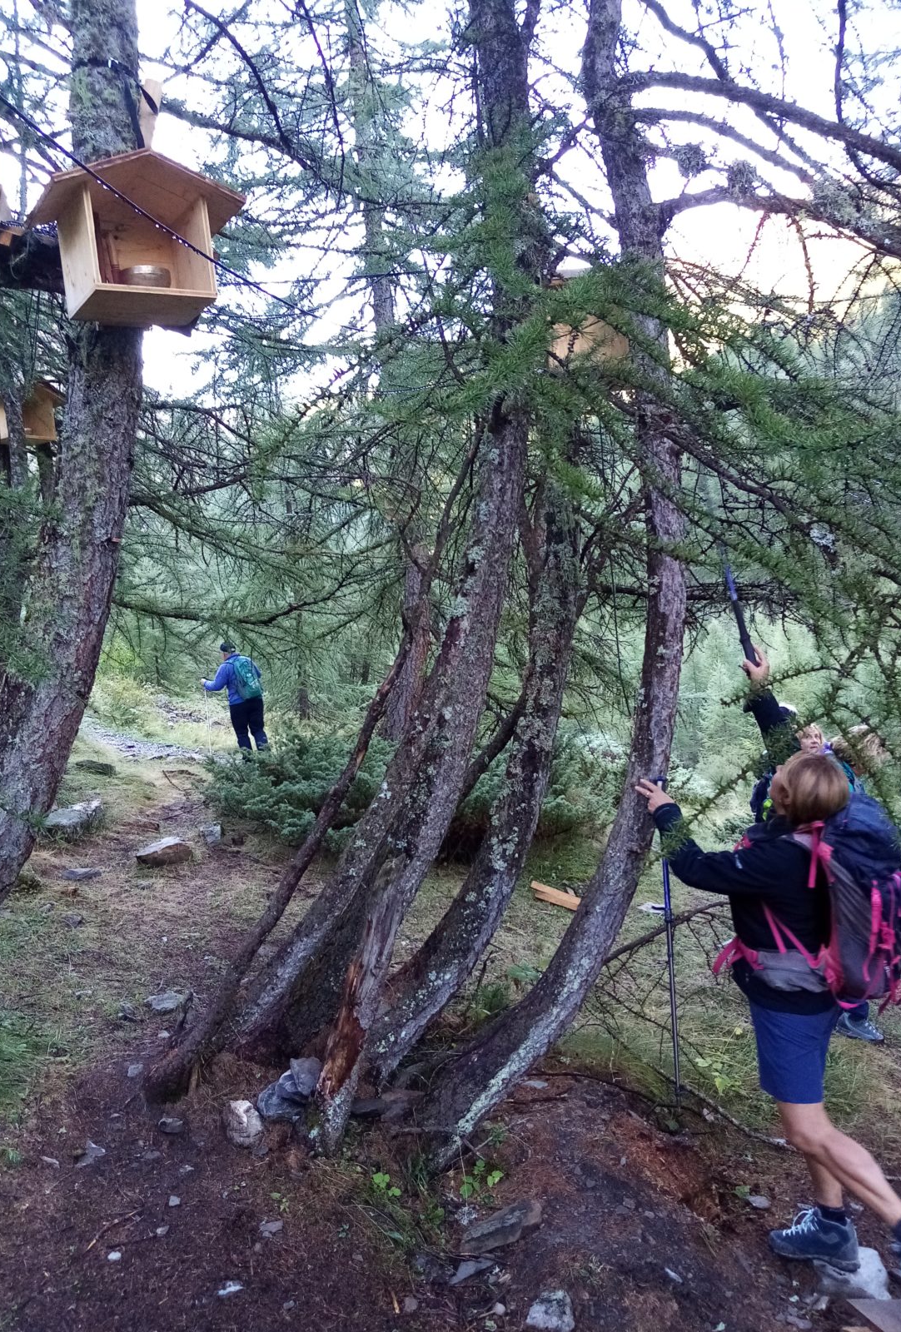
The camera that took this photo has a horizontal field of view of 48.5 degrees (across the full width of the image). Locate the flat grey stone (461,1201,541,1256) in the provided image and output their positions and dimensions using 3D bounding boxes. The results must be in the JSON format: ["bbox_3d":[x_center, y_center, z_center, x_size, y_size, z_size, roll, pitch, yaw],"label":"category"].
[{"bbox_3d":[0.144,1.563,2.790,0.235,0.065,0.100,-7,0,-34],"label":"flat grey stone"}]

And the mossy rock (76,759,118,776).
[{"bbox_3d":[-3.607,1.050,10.200,0.420,0.150,0.320,-7,0,-17],"label":"mossy rock"}]

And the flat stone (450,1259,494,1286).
[{"bbox_3d":[0.056,1.600,2.640,0.115,0.028,0.065,-7,0,-38],"label":"flat stone"}]

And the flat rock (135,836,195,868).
[{"bbox_3d":[-1.959,1.286,6.850,0.360,0.165,0.260,-7,0,-11],"label":"flat rock"}]

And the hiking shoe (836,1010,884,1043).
[{"bbox_3d":[2.210,1.955,5.400,0.280,0.125,0.105,8,5,20],"label":"hiking shoe"}]

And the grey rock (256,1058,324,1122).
[{"bbox_3d":[-0.537,1.416,3.340,0.210,0.165,0.170,-7,0,-11],"label":"grey rock"}]

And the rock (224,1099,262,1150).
[{"bbox_3d":[-0.652,1.439,3.140,0.120,0.120,0.110,-7,0,-11],"label":"rock"}]

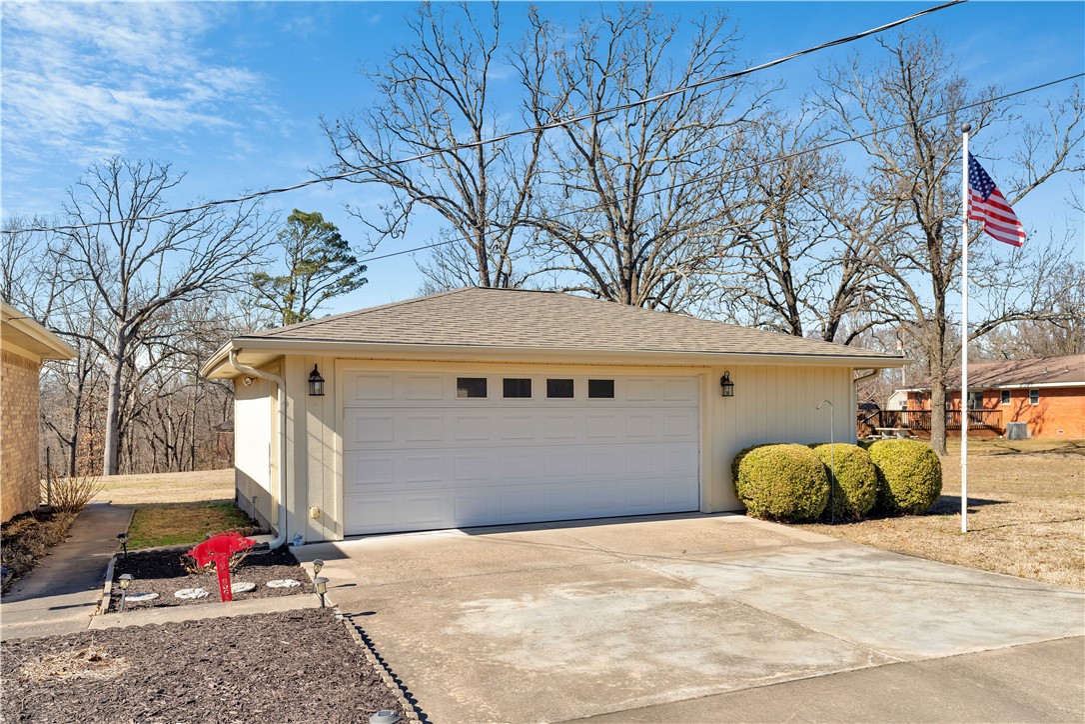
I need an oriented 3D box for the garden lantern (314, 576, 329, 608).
[{"bbox_3d":[-1.895,1.965,6.710,0.125,0.265,0.125,1,-3,-24],"label":"garden lantern"}]

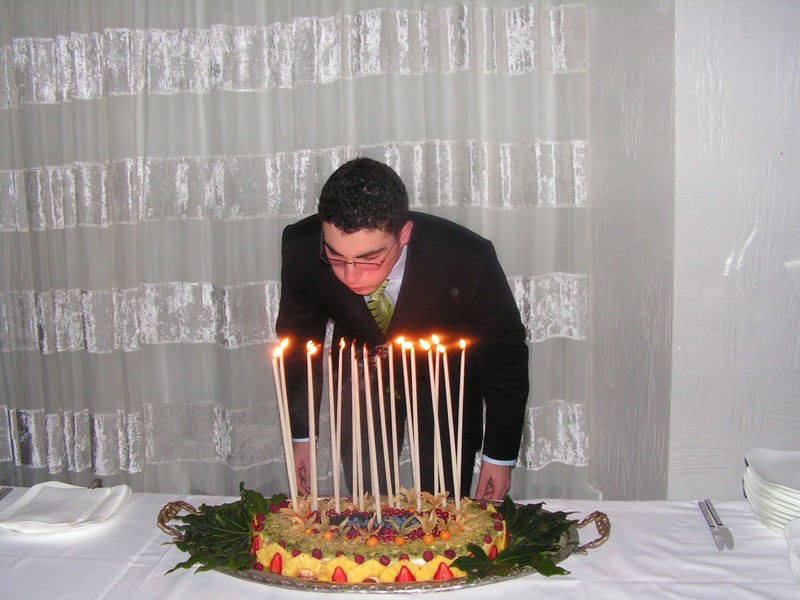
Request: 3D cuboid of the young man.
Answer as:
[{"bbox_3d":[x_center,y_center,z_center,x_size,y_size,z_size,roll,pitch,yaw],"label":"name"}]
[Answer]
[{"bbox_3d":[0.030,0.427,2.031,0.560,1.500,0.700,-1,8,6],"label":"young man"}]

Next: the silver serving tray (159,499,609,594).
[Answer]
[{"bbox_3d":[-0.025,0.442,1.689,0.890,0.070,0.440,-1,8,6],"label":"silver serving tray"}]

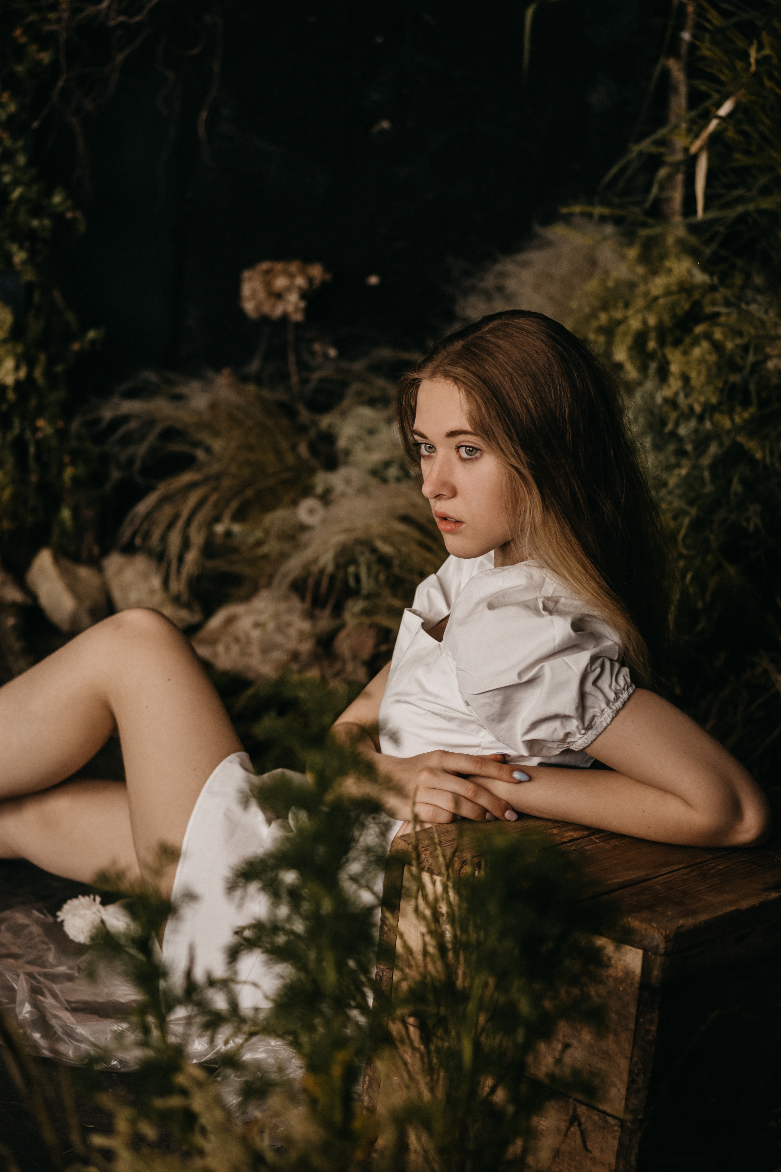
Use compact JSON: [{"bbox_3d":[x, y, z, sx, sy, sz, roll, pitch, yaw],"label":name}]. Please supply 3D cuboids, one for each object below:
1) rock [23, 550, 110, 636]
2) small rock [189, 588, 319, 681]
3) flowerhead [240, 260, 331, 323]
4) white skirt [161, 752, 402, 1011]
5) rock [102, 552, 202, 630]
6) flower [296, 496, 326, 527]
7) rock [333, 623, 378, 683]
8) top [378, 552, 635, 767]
[{"bbox_3d":[-0.491,0.008,4.200,0.125,0.120,0.110,6,13,0],"label":"rock"},{"bbox_3d":[-0.202,0.073,4.100,0.185,0.125,0.140,6,13,0],"label":"small rock"},{"bbox_3d":[-0.171,-0.479,4.500,0.145,0.100,0.135,6,13,0],"label":"flowerhead"},{"bbox_3d":[-0.098,0.322,2.930,0.330,0.260,0.340,6,13,3],"label":"white skirt"},{"bbox_3d":[-0.363,0.009,4.200,0.150,0.115,0.120,6,13,0],"label":"rock"},{"bbox_3d":[-0.123,-0.116,4.300,0.046,0.046,0.040,6,13,0],"label":"flower"},{"bbox_3d":[-0.052,0.098,4.100,0.070,0.085,0.070,6,13,0],"label":"rock"},{"bbox_3d":[0.114,0.081,2.780,0.230,0.240,0.350,4,21,-23],"label":"top"}]

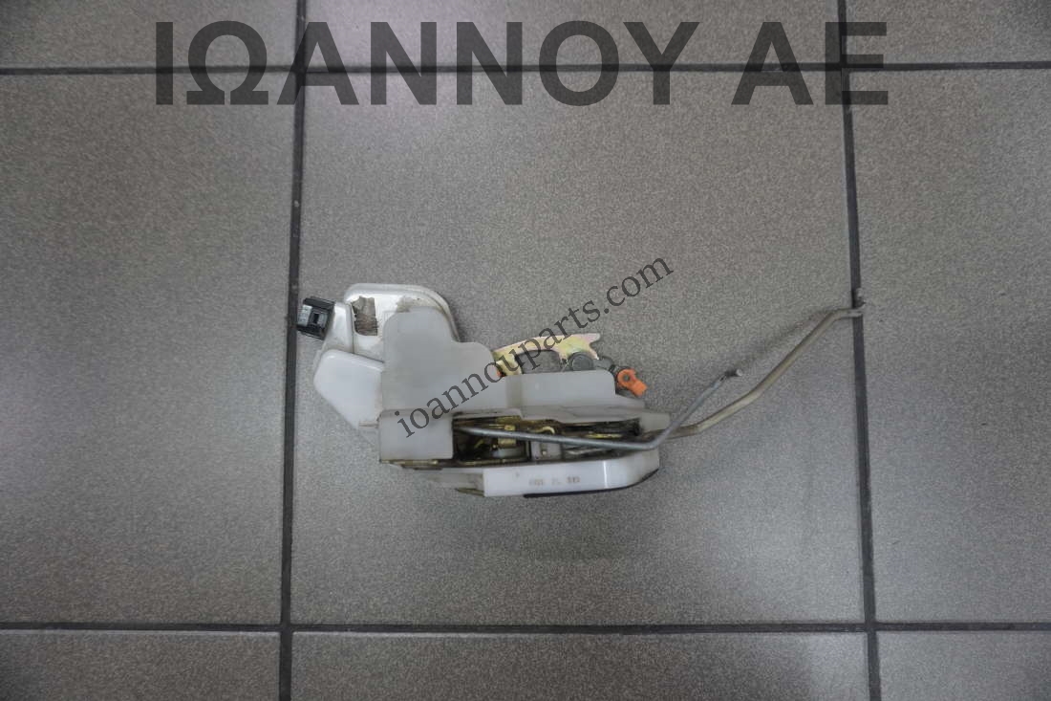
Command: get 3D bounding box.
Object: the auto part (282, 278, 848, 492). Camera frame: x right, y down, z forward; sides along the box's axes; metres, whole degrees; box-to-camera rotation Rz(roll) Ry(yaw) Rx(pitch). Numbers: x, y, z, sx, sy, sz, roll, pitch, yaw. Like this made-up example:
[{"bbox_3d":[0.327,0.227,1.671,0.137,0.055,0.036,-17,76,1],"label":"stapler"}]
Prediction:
[{"bbox_3d":[0.030,0.022,0.388,0.313,0.060,0.118,0,85,0],"label":"auto part"}]

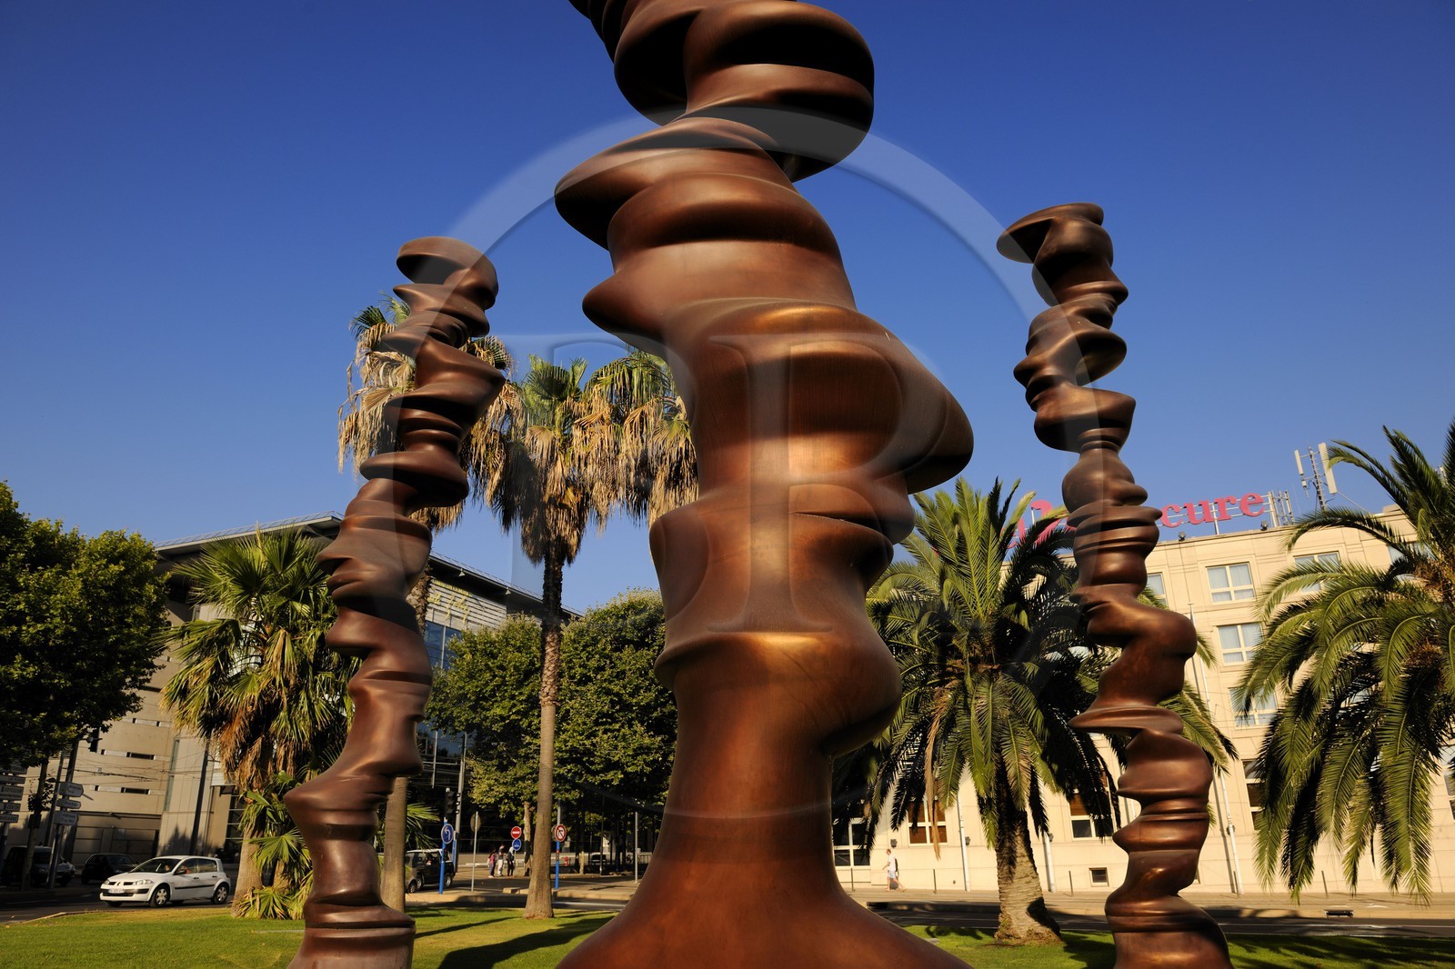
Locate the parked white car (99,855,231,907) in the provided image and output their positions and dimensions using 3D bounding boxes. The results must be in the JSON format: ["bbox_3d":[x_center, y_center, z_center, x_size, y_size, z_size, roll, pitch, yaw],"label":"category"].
[{"bbox_3d":[-17.715,12.607,30.924,1.780,1.470,4.200,-5,-20,9],"label":"parked white car"}]

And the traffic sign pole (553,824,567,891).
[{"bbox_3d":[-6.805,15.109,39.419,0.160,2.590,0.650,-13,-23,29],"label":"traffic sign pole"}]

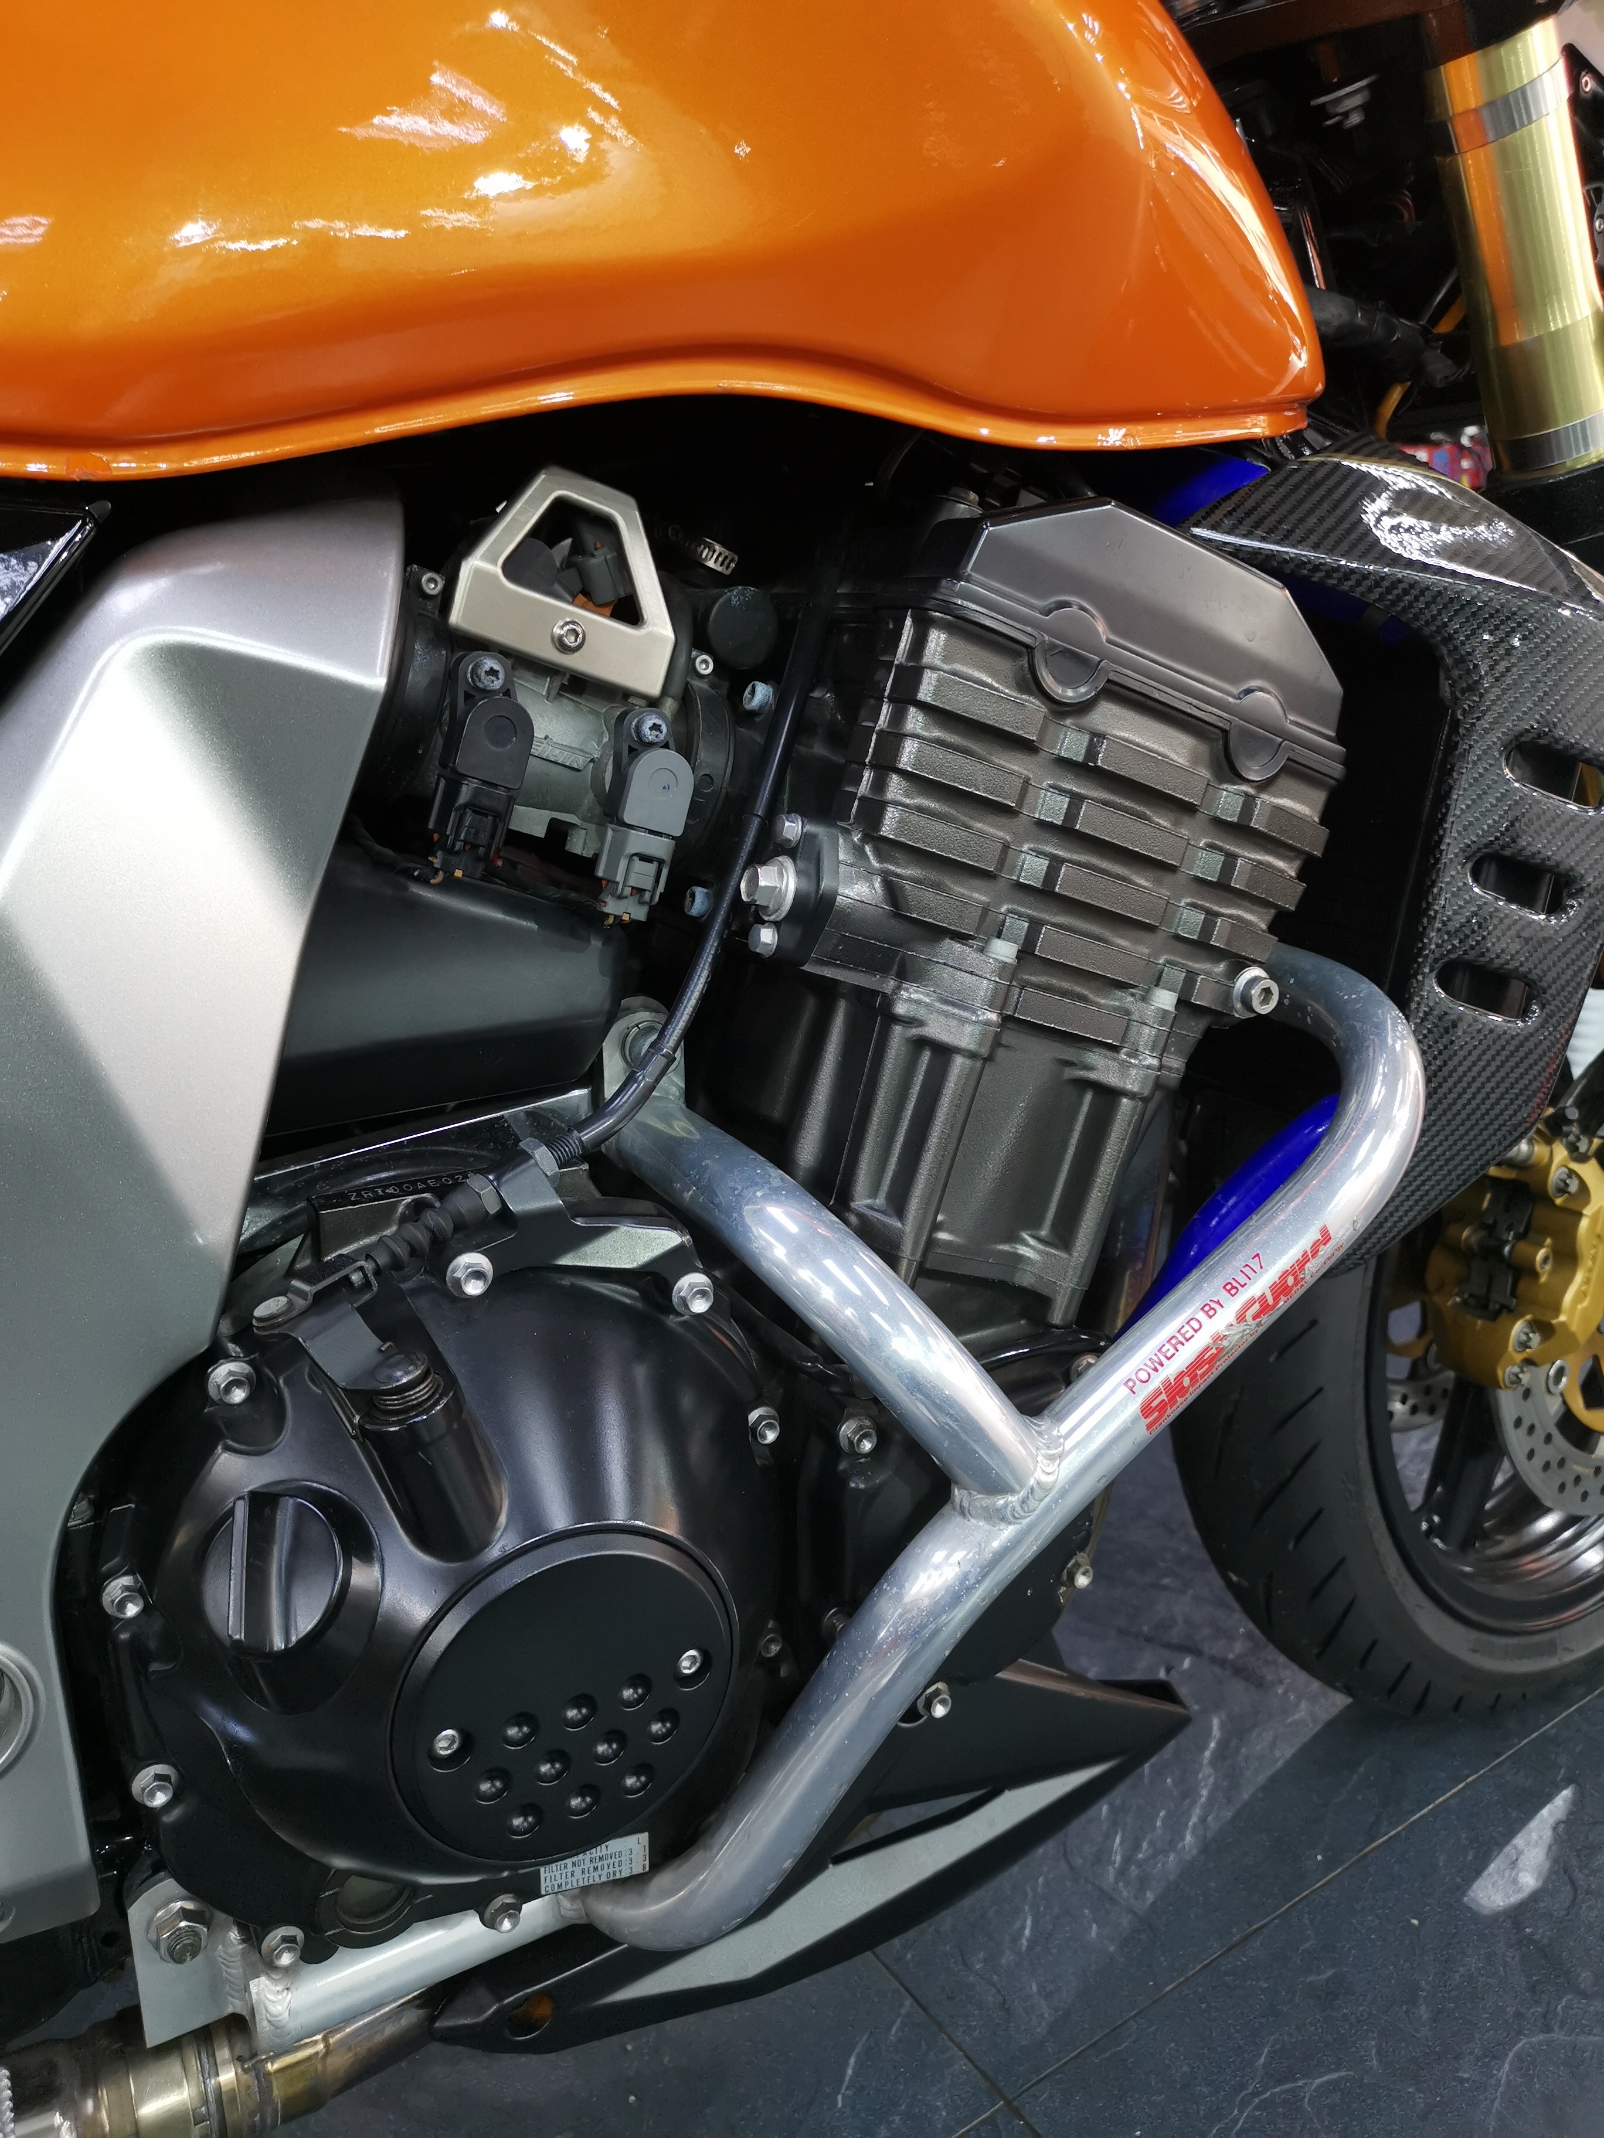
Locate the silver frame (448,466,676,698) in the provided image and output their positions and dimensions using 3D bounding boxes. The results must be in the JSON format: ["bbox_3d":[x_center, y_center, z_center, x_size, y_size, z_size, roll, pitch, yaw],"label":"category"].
[{"bbox_3d":[-0.067,-0.143,0.488,0.069,0.052,0.020,12,5,-30],"label":"silver frame"}]

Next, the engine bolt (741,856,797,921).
[{"bbox_3d":[-0.010,-0.056,0.520,0.013,0.020,0.020,5,9,-31],"label":"engine bolt"}]

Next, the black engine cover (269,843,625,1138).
[{"bbox_3d":[-0.121,-0.031,0.519,0.130,0.082,0.058,-5,14,-28],"label":"black engine cover"}]

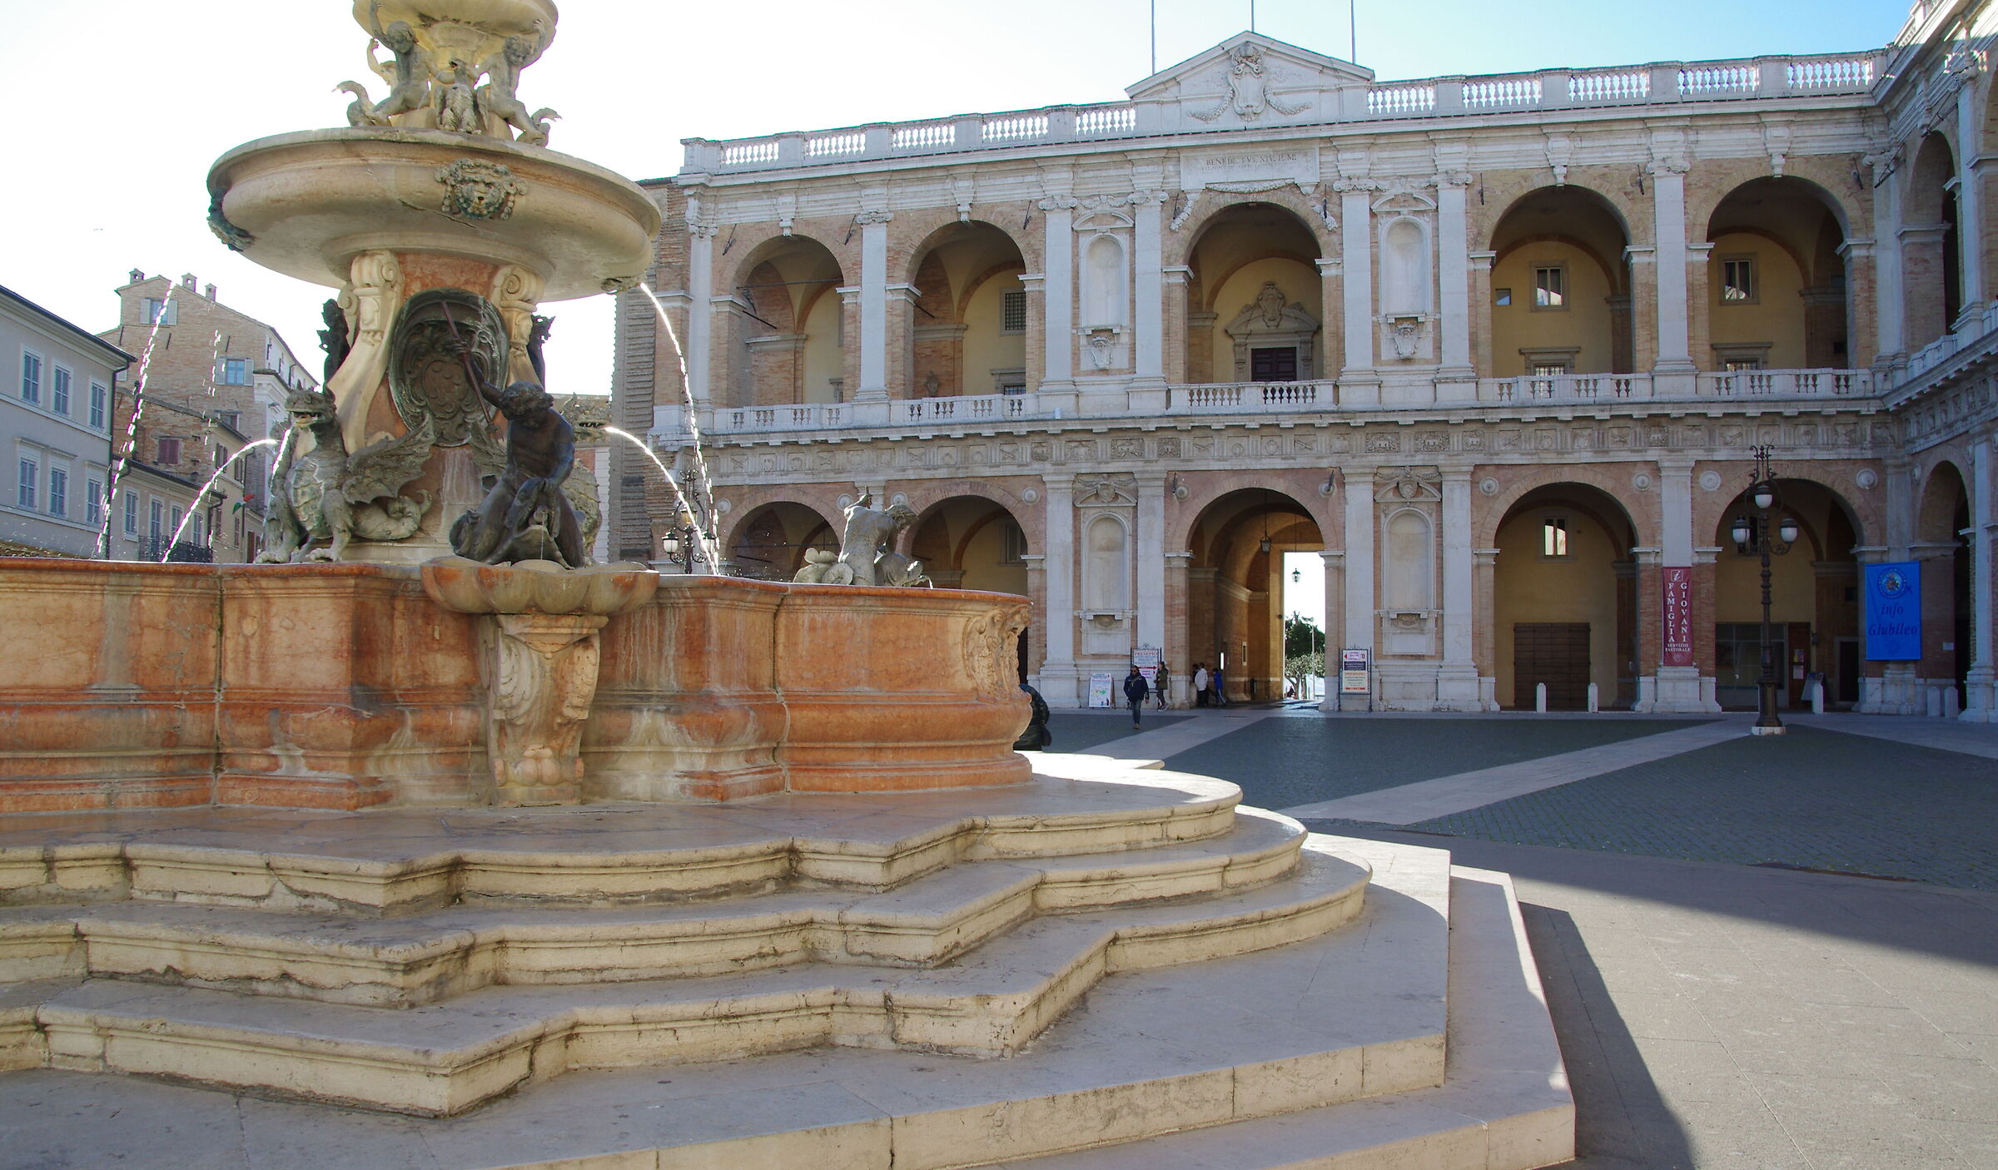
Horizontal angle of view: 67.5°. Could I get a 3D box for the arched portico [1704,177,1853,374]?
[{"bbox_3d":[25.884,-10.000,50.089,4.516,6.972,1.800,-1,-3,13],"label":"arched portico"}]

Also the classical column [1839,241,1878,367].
[{"bbox_3d":[26.079,-8.448,45.655,0.934,3.998,0.950,0,-3,14],"label":"classical column"}]

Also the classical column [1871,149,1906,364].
[{"bbox_3d":[28.151,-10.399,47.375,0.660,6.726,0.550,0,-3,14],"label":"classical column"}]

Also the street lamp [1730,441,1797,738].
[{"bbox_3d":[18.191,0.148,35.500,1.580,6.857,0.850,0,-3,14],"label":"street lamp"}]

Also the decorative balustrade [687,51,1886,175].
[{"bbox_3d":[8.293,-16.800,53.412,42.024,1.400,0.700,-1,-3,13],"label":"decorative balustrade"}]

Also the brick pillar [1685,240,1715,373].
[{"bbox_3d":[23.775,-9.126,50.817,0.948,5.047,1.133,0,-3,15],"label":"brick pillar"}]

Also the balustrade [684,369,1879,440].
[{"bbox_3d":[7.492,-5.906,49.428,38.549,1.150,0.600,0,-3,14],"label":"balustrade"}]

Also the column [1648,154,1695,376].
[{"bbox_3d":[20.850,-9.898,46.487,1.250,6.918,0.600,0,-3,14],"label":"column"}]

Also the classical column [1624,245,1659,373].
[{"bbox_3d":[20.138,-8.581,47.145,0.952,4.032,0.950,0,-3,14],"label":"classical column"}]

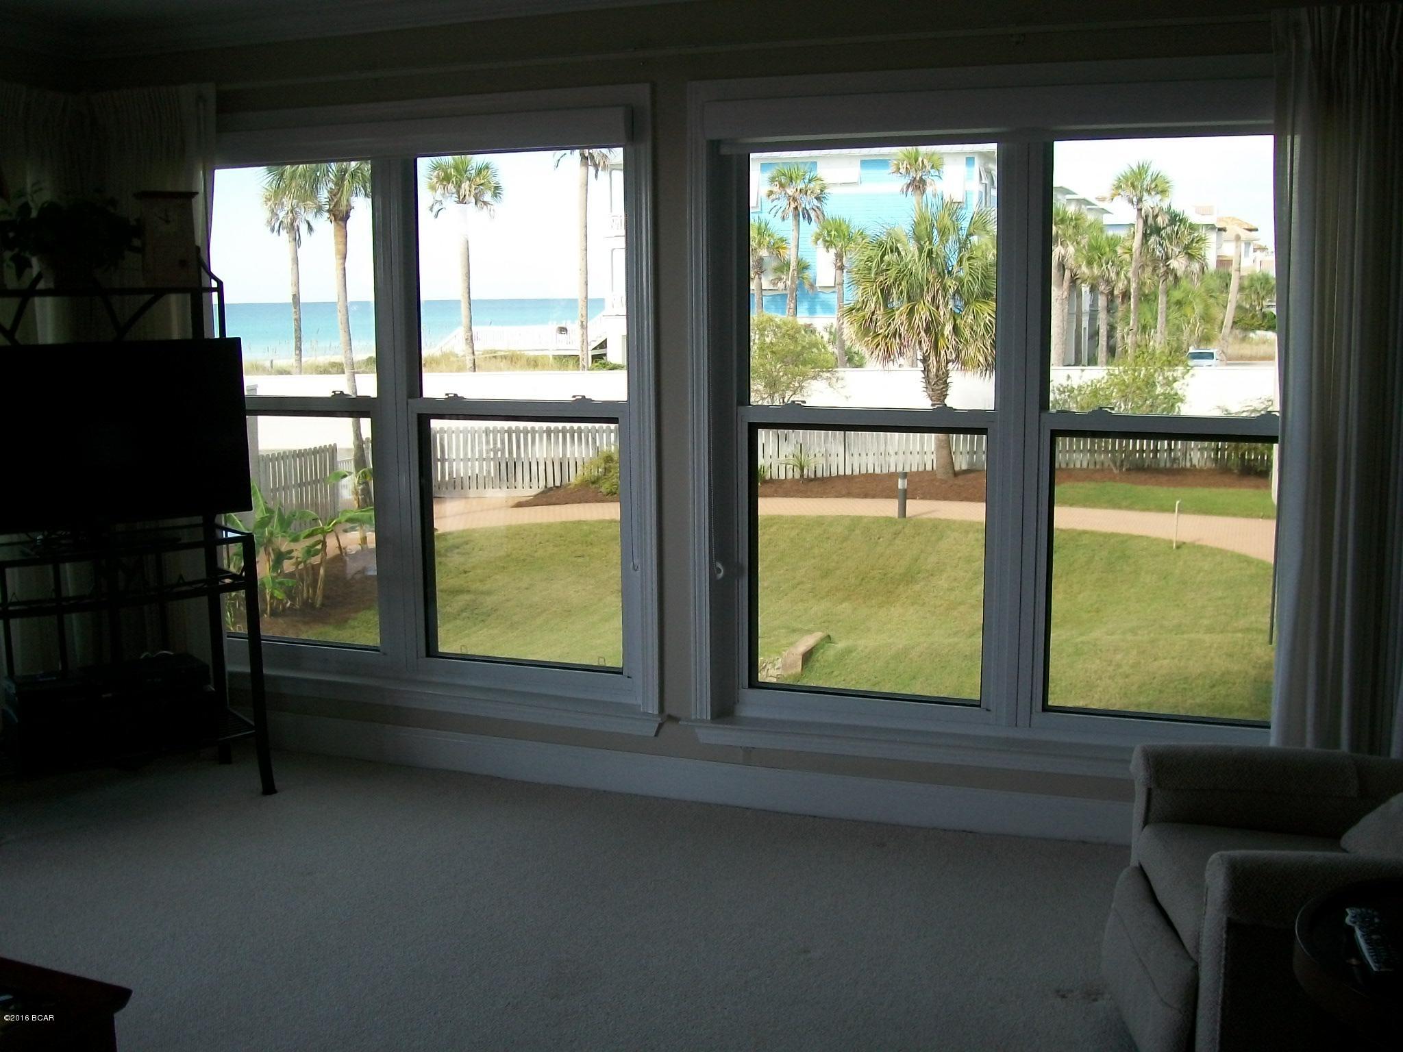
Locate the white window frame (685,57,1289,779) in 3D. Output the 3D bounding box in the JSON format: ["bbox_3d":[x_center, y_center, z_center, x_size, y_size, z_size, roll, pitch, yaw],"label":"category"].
[{"bbox_3d":[0.820,-0.275,4.048,1.786,1.955,0.170,3,9,20],"label":"white window frame"}]

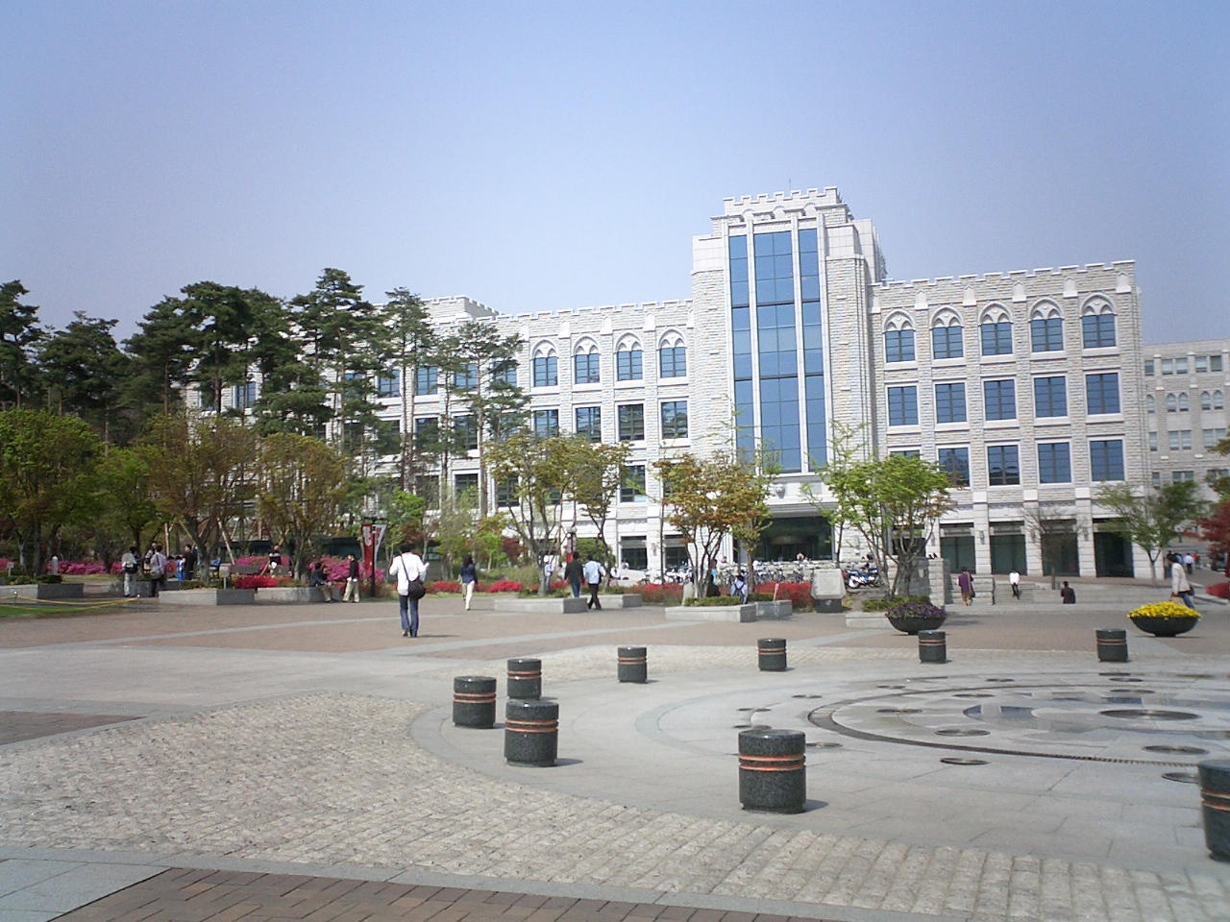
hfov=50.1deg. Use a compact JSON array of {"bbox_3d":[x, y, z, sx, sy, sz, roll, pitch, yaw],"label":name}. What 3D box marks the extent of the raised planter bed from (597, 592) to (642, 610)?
[{"bbox_3d":[-0.446,4.681,43.628,2.120,0.430,2.120,-3,-5,16],"label":"raised planter bed"}]

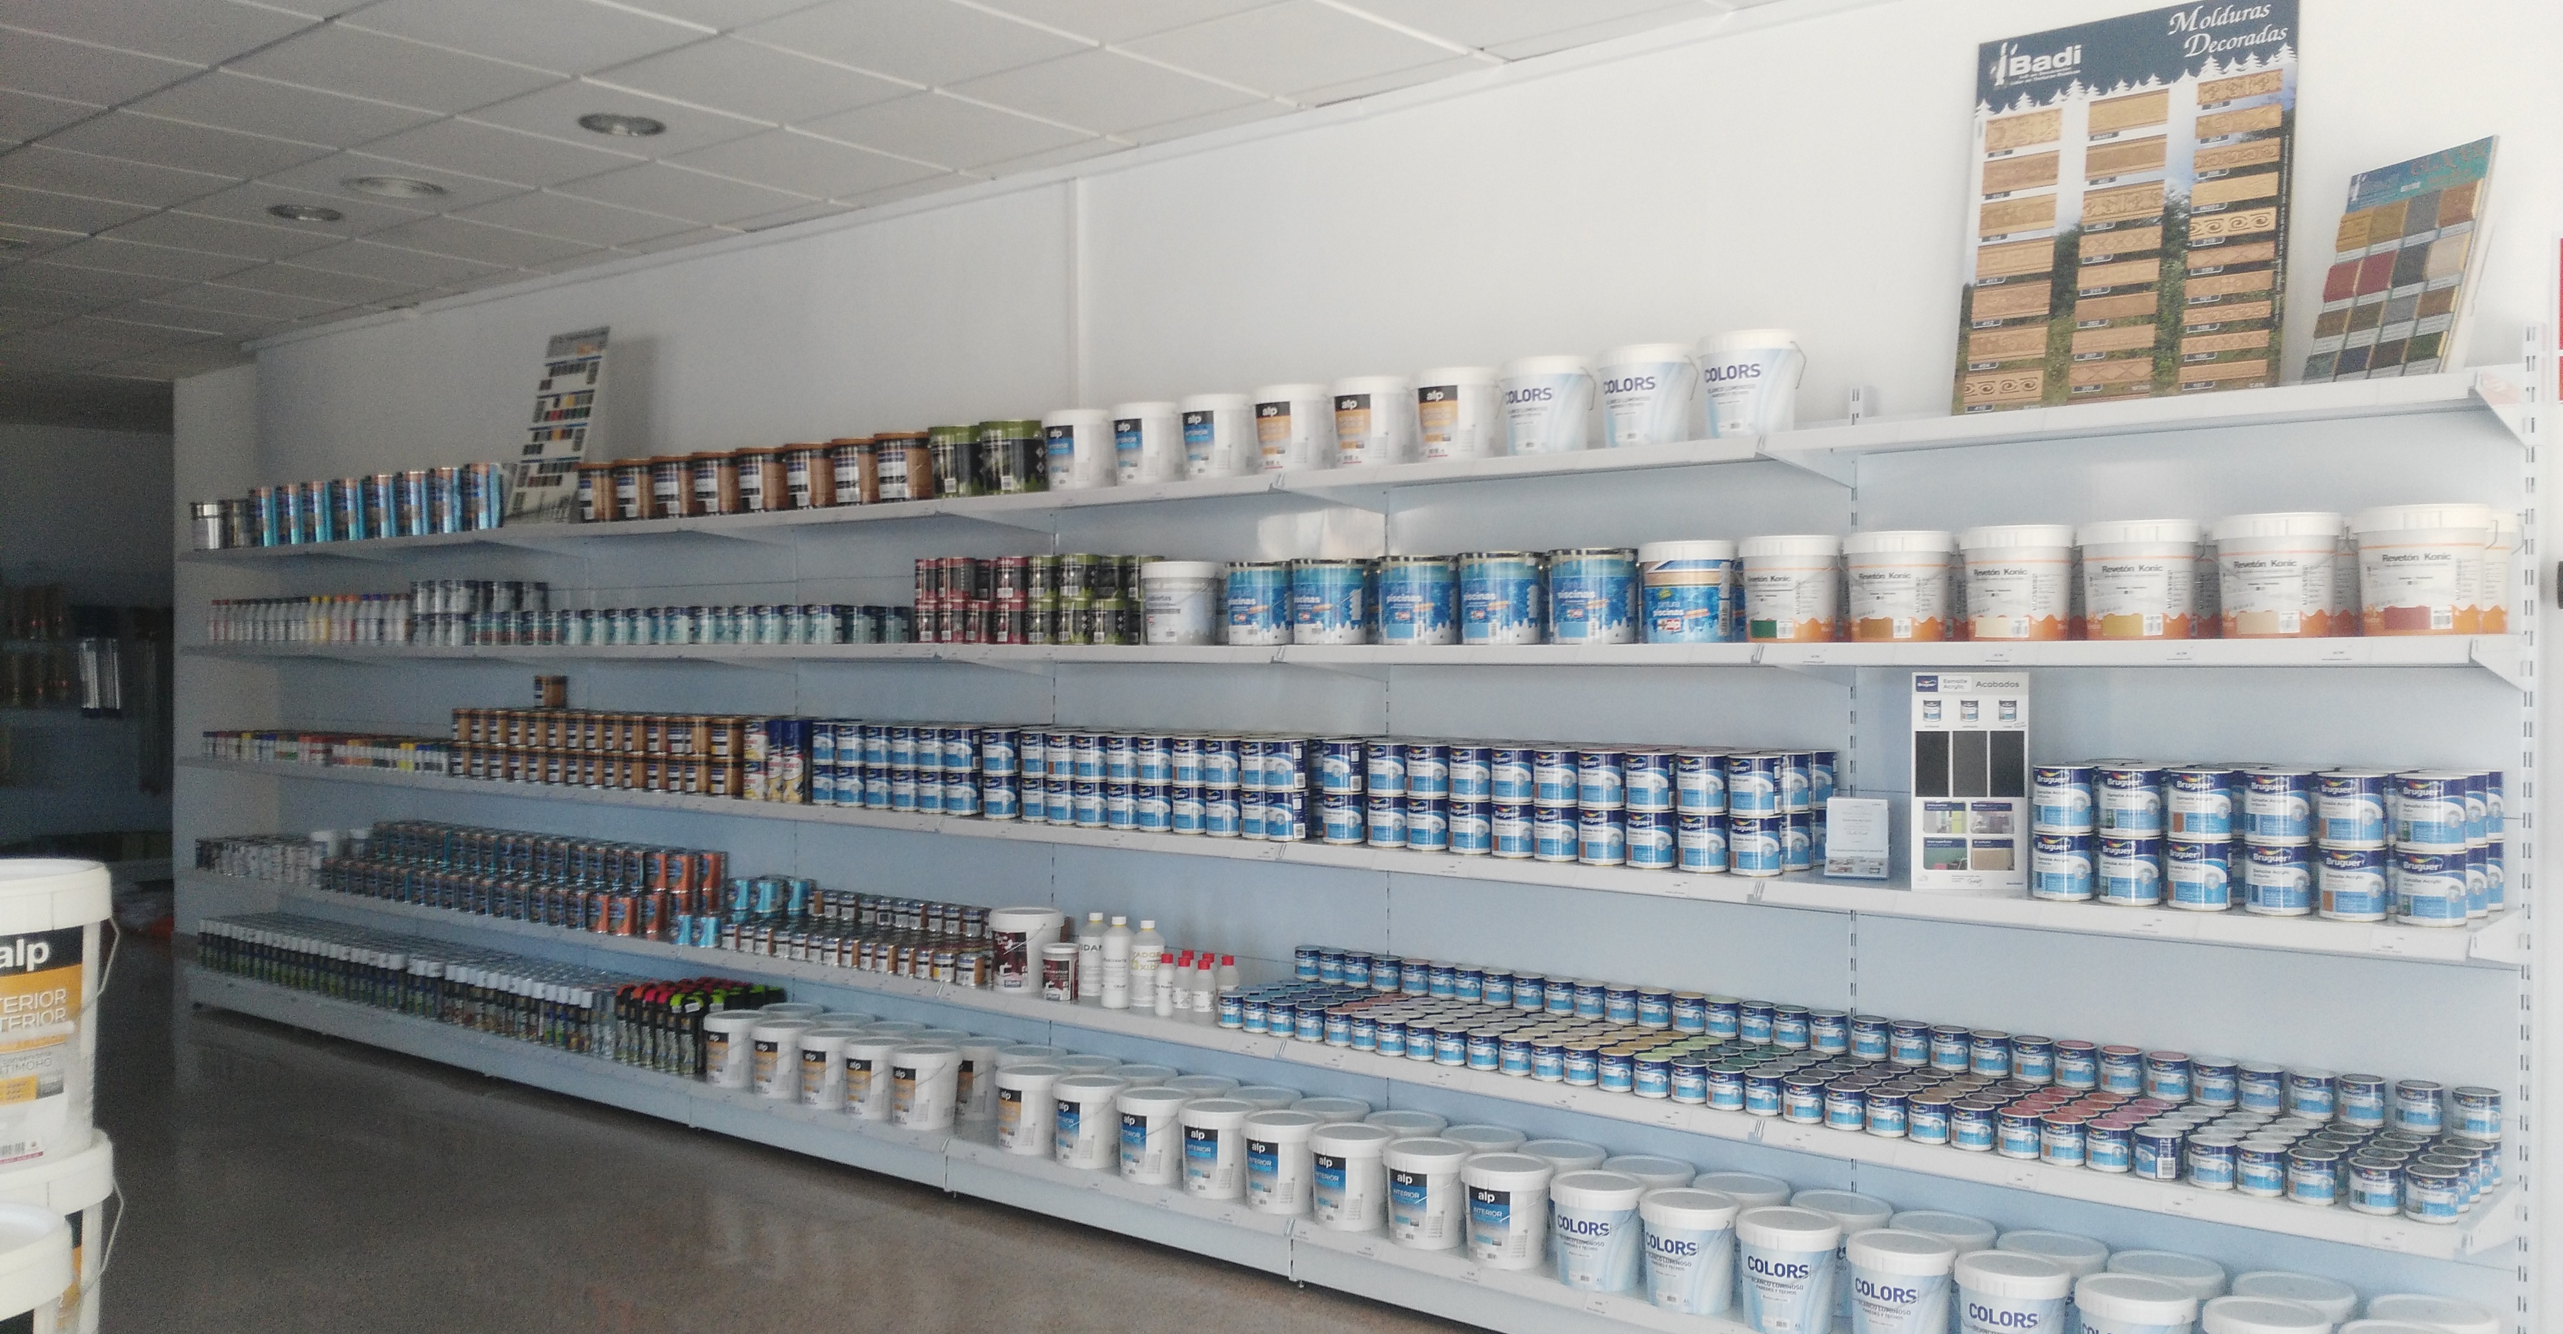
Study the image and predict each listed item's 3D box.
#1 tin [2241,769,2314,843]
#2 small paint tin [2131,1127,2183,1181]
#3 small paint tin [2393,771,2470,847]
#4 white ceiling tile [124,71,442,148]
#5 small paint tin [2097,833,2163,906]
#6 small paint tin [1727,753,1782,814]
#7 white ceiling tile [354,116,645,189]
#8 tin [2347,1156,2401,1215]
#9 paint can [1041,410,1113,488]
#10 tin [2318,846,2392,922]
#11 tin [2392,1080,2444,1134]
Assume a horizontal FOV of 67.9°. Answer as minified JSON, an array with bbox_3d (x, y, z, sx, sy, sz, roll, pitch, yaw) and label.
[{"bbox_3d":[1.677,0.237,3.200,0.100,0.117,0.100,0,1,28],"label":"tin"},{"bbox_3d":[1.513,0.838,3.286,0.073,0.077,0.073,1,1,38],"label":"small paint tin"},{"bbox_3d":[1.876,0.233,3.101,0.098,0.120,0.098,1,1,38],"label":"small paint tin"},{"bbox_3d":[-2.603,-1.454,4.967,0.595,0.018,0.595,1,1,38],"label":"white ceiling tile"},{"bbox_3d":[1.486,0.356,3.330,0.102,0.117,0.102,1,1,38],"label":"small paint tin"},{"bbox_3d":[0.939,0.234,3.770,0.100,0.117,0.100,0,1,0],"label":"small paint tin"},{"bbox_3d":[-2.217,-1.451,5.394,0.595,0.020,0.595,1,2,38],"label":"white ceiling tile"},{"bbox_3d":[1.813,0.859,3.152,0.073,0.078,0.073,0,1,16],"label":"tin"},{"bbox_3d":[-0.533,-0.565,5.011,0.197,0.203,0.197,0,1,0],"label":"paint can"},{"bbox_3d":[1.792,0.364,3.184,0.099,0.113,0.099,1,2,38],"label":"tin"},{"bbox_3d":[1.984,0.768,3.316,0.073,0.075,0.073,1,1,39],"label":"tin"}]

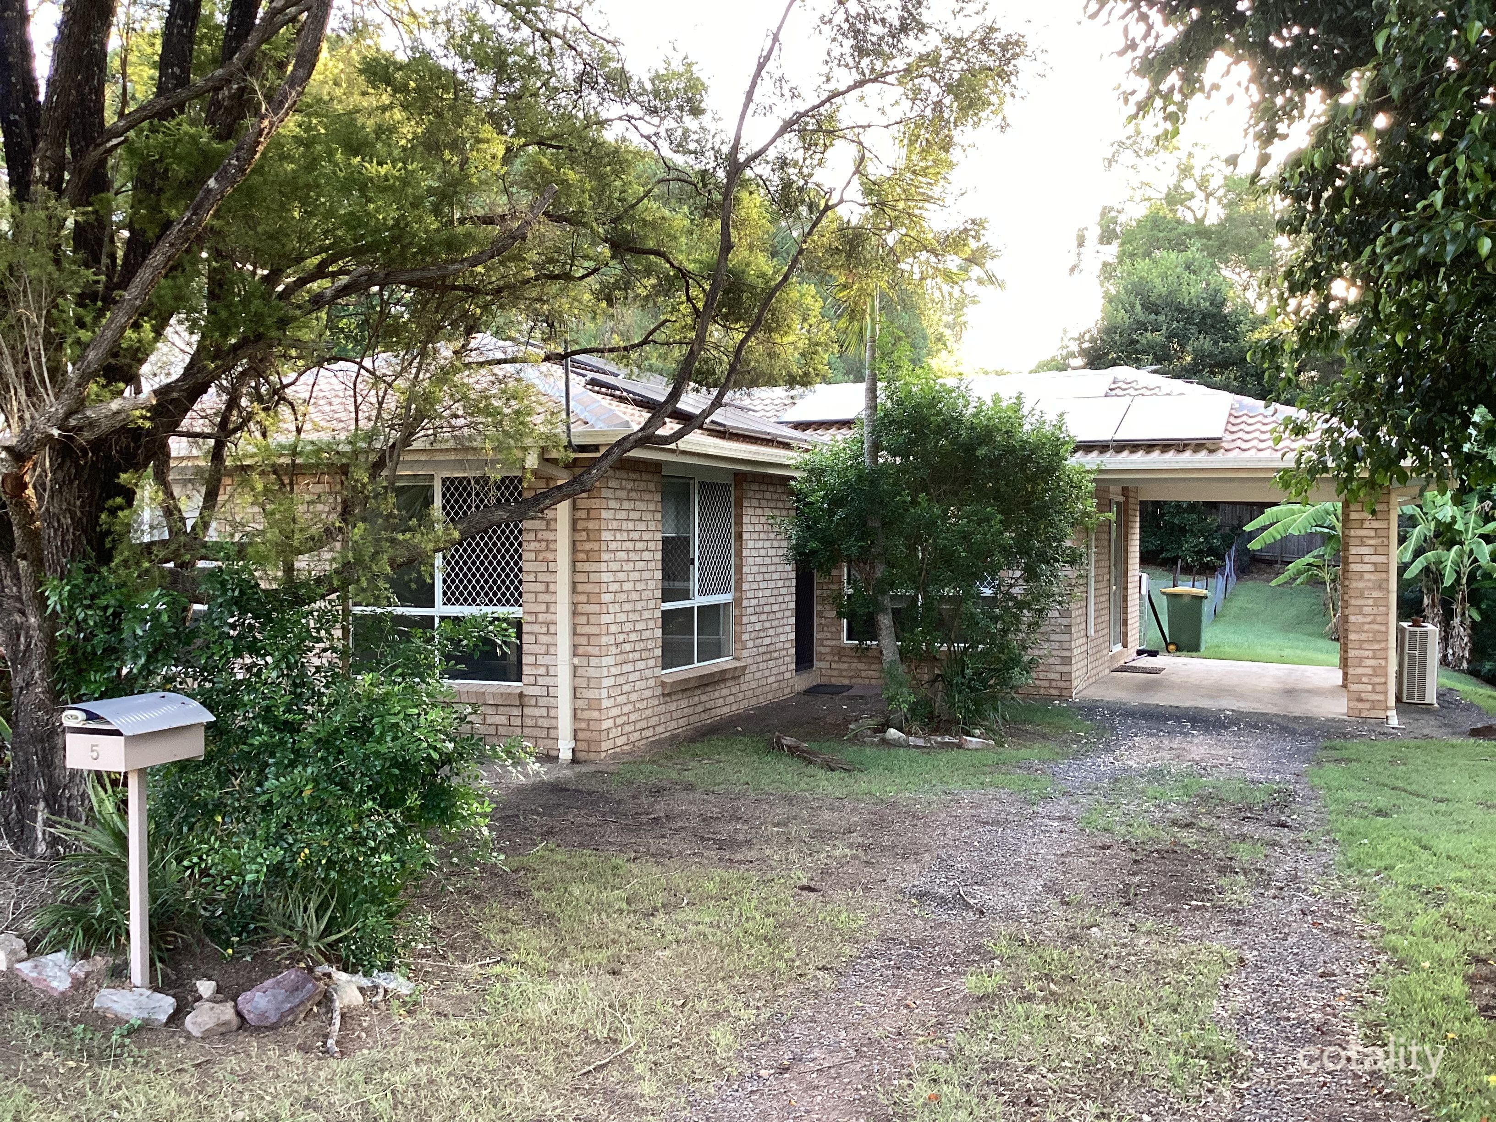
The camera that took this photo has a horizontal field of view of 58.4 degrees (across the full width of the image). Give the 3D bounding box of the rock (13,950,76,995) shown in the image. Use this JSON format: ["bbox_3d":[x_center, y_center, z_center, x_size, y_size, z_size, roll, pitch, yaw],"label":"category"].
[{"bbox_3d":[-2.670,1.582,5.089,0.215,0.120,0.170,-1,1,-28],"label":"rock"}]

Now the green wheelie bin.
[{"bbox_3d":[6.980,0.924,21.400,0.735,1.060,0.580,0,1,20],"label":"green wheelie bin"}]

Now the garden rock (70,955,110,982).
[{"bbox_3d":[-2.571,1.602,5.229,0.145,0.075,0.120,0,1,-26],"label":"garden rock"}]

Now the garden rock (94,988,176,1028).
[{"bbox_3d":[-2.175,1.599,4.754,0.285,0.100,0.160,0,1,-25],"label":"garden rock"}]

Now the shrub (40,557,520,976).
[{"bbox_3d":[-2.167,0.817,6.250,2.100,1.600,1.850,0,1,-19],"label":"shrub"}]

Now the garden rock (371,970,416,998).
[{"bbox_3d":[-1.342,1.611,5.077,0.165,0.065,0.120,0,1,-15],"label":"garden rock"}]

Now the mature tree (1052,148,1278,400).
[{"bbox_3d":[13.000,-6.600,42.000,7.200,12.600,7.000,0,1,18],"label":"mature tree"}]

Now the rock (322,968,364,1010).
[{"bbox_3d":[-1.493,1.593,4.948,0.150,0.105,0.140,0,1,-17],"label":"rock"}]

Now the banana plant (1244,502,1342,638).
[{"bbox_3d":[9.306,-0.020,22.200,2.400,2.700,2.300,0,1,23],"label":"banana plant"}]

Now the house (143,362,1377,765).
[{"bbox_3d":[0.571,-0.522,16.075,14.000,4.150,12.200,0,1,23],"label":"house"}]

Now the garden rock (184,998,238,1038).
[{"bbox_3d":[-1.864,1.598,4.661,0.190,0.105,0.140,0,1,-22],"label":"garden rock"}]

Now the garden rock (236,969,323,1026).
[{"bbox_3d":[-1.671,1.569,4.784,0.300,0.160,0.200,0,1,-19],"label":"garden rock"}]

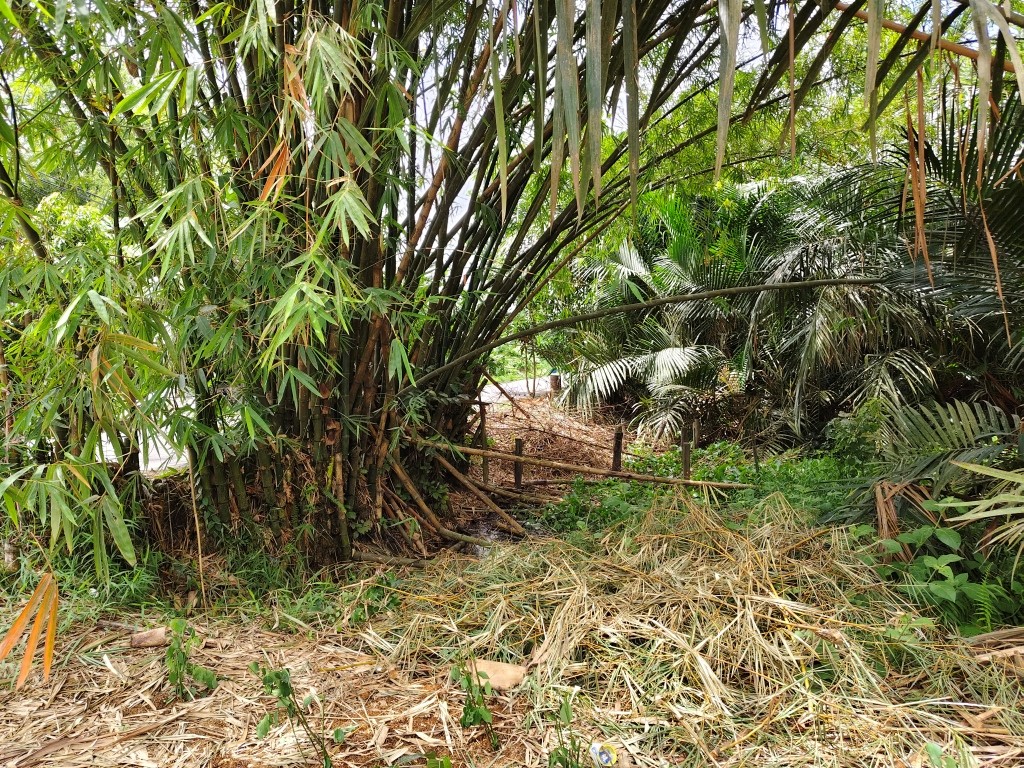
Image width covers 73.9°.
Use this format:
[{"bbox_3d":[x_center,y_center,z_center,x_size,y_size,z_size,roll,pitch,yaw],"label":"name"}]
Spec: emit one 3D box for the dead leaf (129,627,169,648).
[{"bbox_3d":[-1.816,1.267,3.400,0.200,0.060,0.110,-1,3,-16],"label":"dead leaf"}]

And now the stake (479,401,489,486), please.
[{"bbox_3d":[-0.335,0.676,8.000,0.080,1.020,0.080,-2,3,0],"label":"stake"}]

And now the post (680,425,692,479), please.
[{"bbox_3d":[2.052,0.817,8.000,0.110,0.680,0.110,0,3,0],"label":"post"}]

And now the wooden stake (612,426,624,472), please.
[{"bbox_3d":[1.299,0.799,8.300,0.115,0.550,0.115,3,3,0],"label":"wooden stake"}]

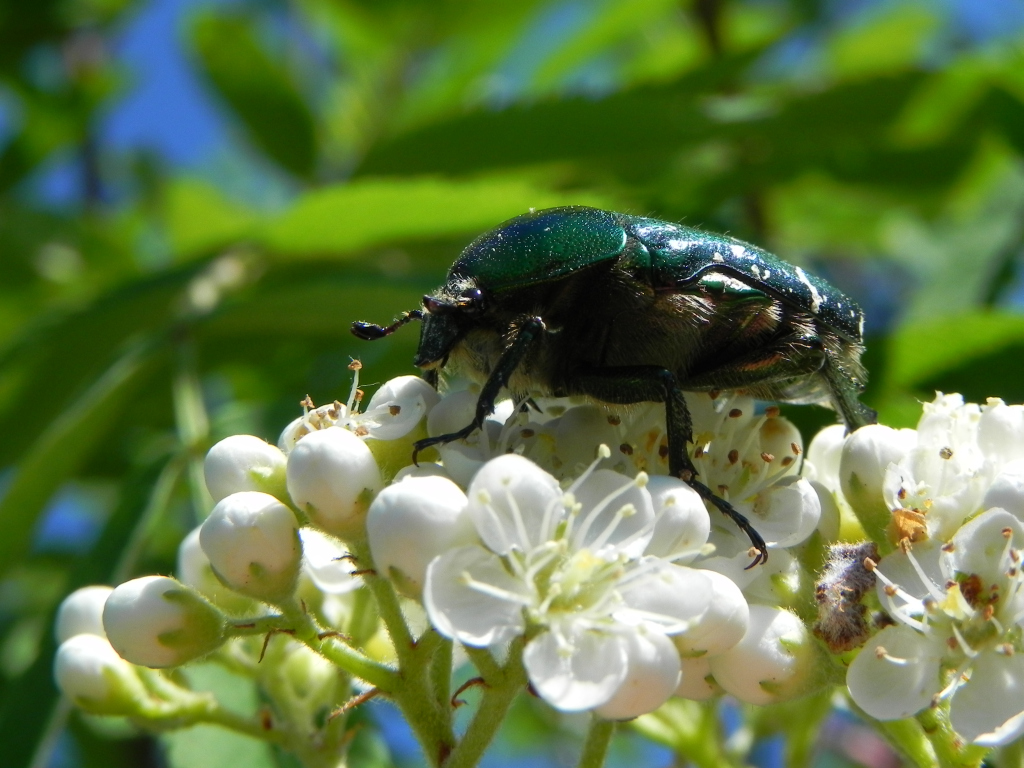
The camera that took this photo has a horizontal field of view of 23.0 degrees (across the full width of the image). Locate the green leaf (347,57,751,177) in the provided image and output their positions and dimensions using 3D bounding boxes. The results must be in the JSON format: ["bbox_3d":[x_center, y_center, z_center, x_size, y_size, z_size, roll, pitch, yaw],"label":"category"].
[{"bbox_3d":[0.003,-0.018,0.165,0.026,0.006,0.010,-10,0,0],"label":"green leaf"}]

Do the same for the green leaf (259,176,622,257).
[{"bbox_3d":[-0.004,-0.010,0.155,0.024,0.004,0.010,-6,0,0],"label":"green leaf"}]

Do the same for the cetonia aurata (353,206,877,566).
[{"bbox_3d":[0.004,0.000,0.102,0.020,0.014,0.013,0,0,-22],"label":"cetonia aurata"}]

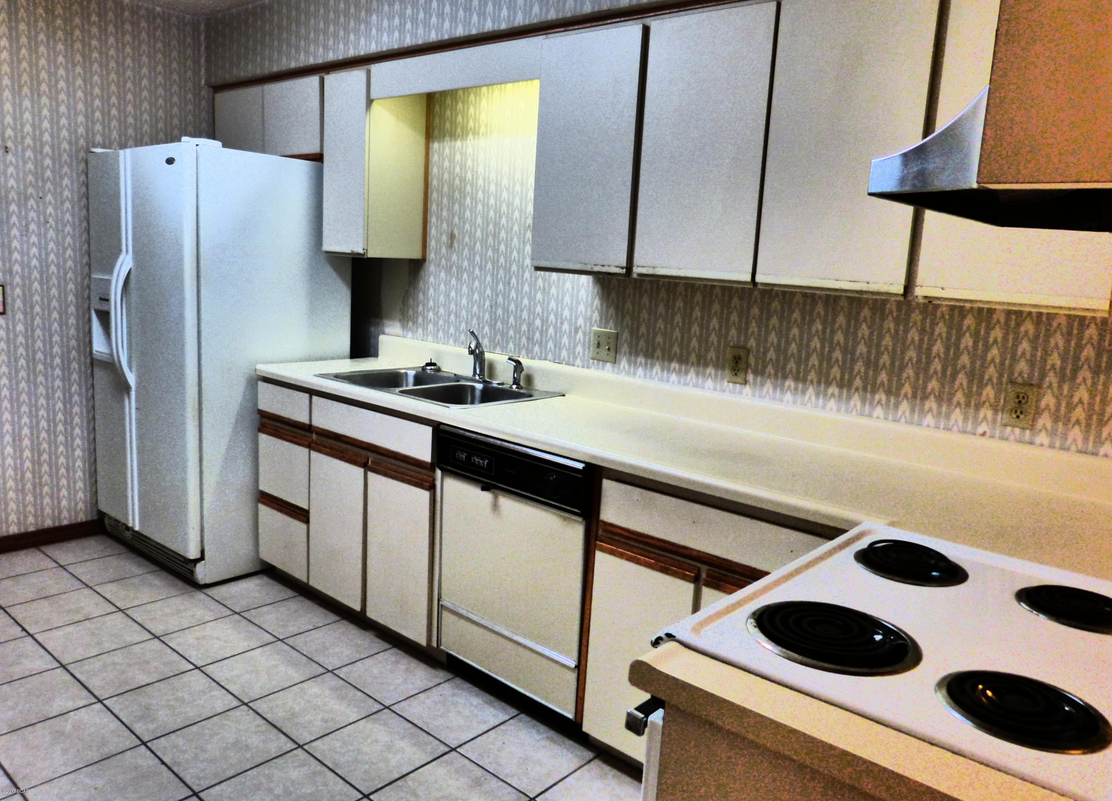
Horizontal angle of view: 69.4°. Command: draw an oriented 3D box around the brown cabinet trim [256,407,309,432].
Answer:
[{"bbox_3d":[-1.072,0.081,3.180,0.369,0.037,0.028,11,12,40],"label":"brown cabinet trim"}]

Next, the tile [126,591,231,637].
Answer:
[{"bbox_3d":[-1.446,0.820,3.095,0.299,0.010,0.299,12,12,39],"label":"tile"}]

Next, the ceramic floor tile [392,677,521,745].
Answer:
[{"bbox_3d":[-0.315,0.970,2.507,0.304,0.010,0.279,11,12,40],"label":"ceramic floor tile"}]

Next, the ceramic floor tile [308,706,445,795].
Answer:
[{"bbox_3d":[-0.507,0.996,2.293,0.304,0.010,0.301,11,12,40],"label":"ceramic floor tile"}]

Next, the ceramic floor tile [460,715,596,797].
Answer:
[{"bbox_3d":[-0.086,1.034,2.361,0.299,0.010,0.288,12,12,39],"label":"ceramic floor tile"}]

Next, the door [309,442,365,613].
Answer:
[{"bbox_3d":[-0.802,0.463,2.949,0.337,0.543,0.022,11,12,40],"label":"door"}]

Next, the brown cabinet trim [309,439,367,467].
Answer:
[{"bbox_3d":[-0.798,0.193,2.976,0.346,0.045,0.024,12,12,39],"label":"brown cabinet trim"}]

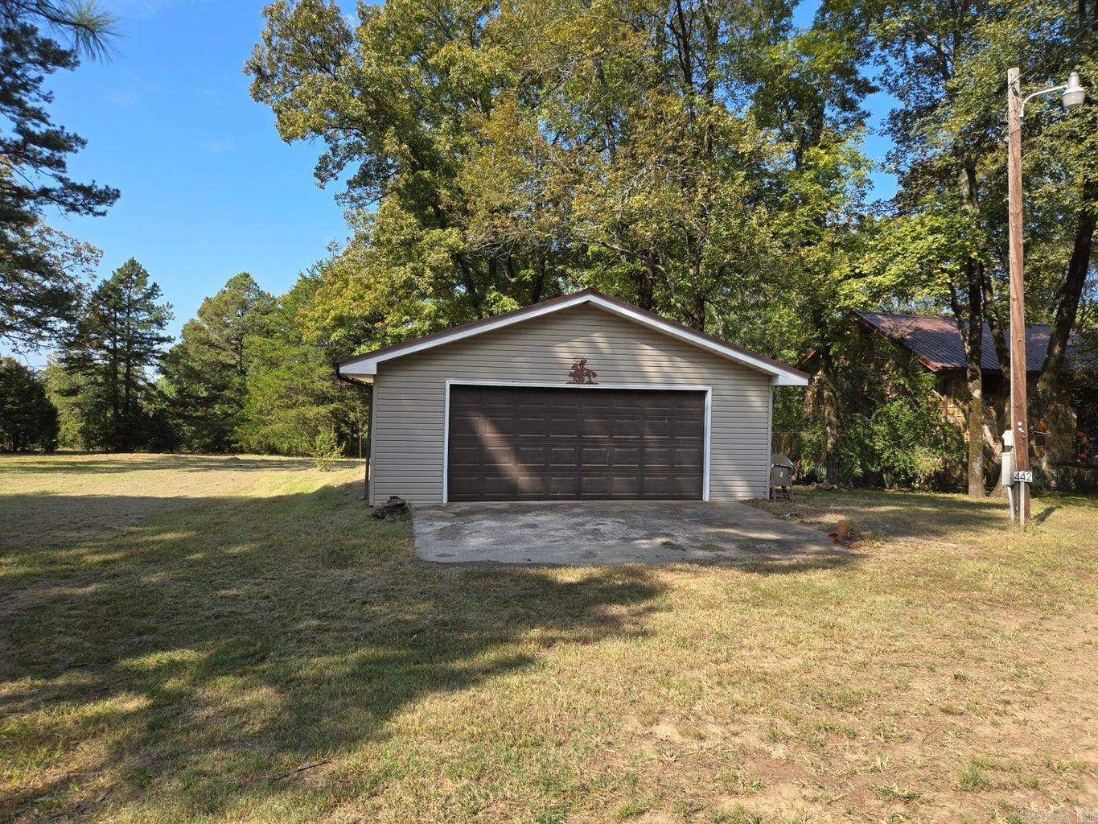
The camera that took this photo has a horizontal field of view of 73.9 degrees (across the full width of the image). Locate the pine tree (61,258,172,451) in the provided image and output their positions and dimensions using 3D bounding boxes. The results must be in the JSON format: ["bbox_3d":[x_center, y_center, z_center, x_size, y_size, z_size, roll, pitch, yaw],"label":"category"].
[{"bbox_3d":[-19.536,-2.620,33.000,4.500,8.700,4.500,1,1,0],"label":"pine tree"}]

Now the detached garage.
[{"bbox_3d":[-0.038,-0.339,16.997,8.557,3.855,8.100,1,1,-10],"label":"detached garage"}]

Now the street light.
[{"bbox_3d":[7.397,-1.744,10.772,1.000,6.775,0.340,-1,1,26],"label":"street light"}]

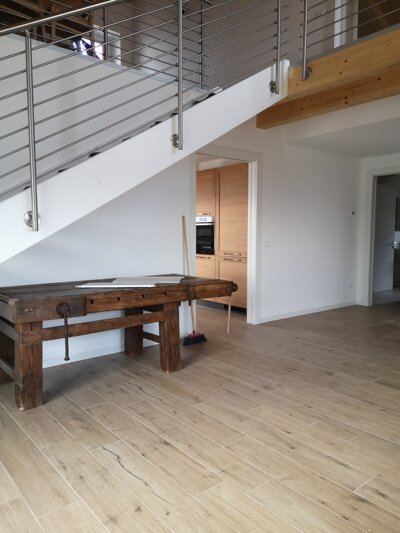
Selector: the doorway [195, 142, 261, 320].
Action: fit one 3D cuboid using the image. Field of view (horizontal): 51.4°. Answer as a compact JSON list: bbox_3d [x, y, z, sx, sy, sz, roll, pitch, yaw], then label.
[{"bbox_3d":[0.311,-0.299,5.061,1.142,2.165,0.150,-4,7,-38],"label":"doorway"}]

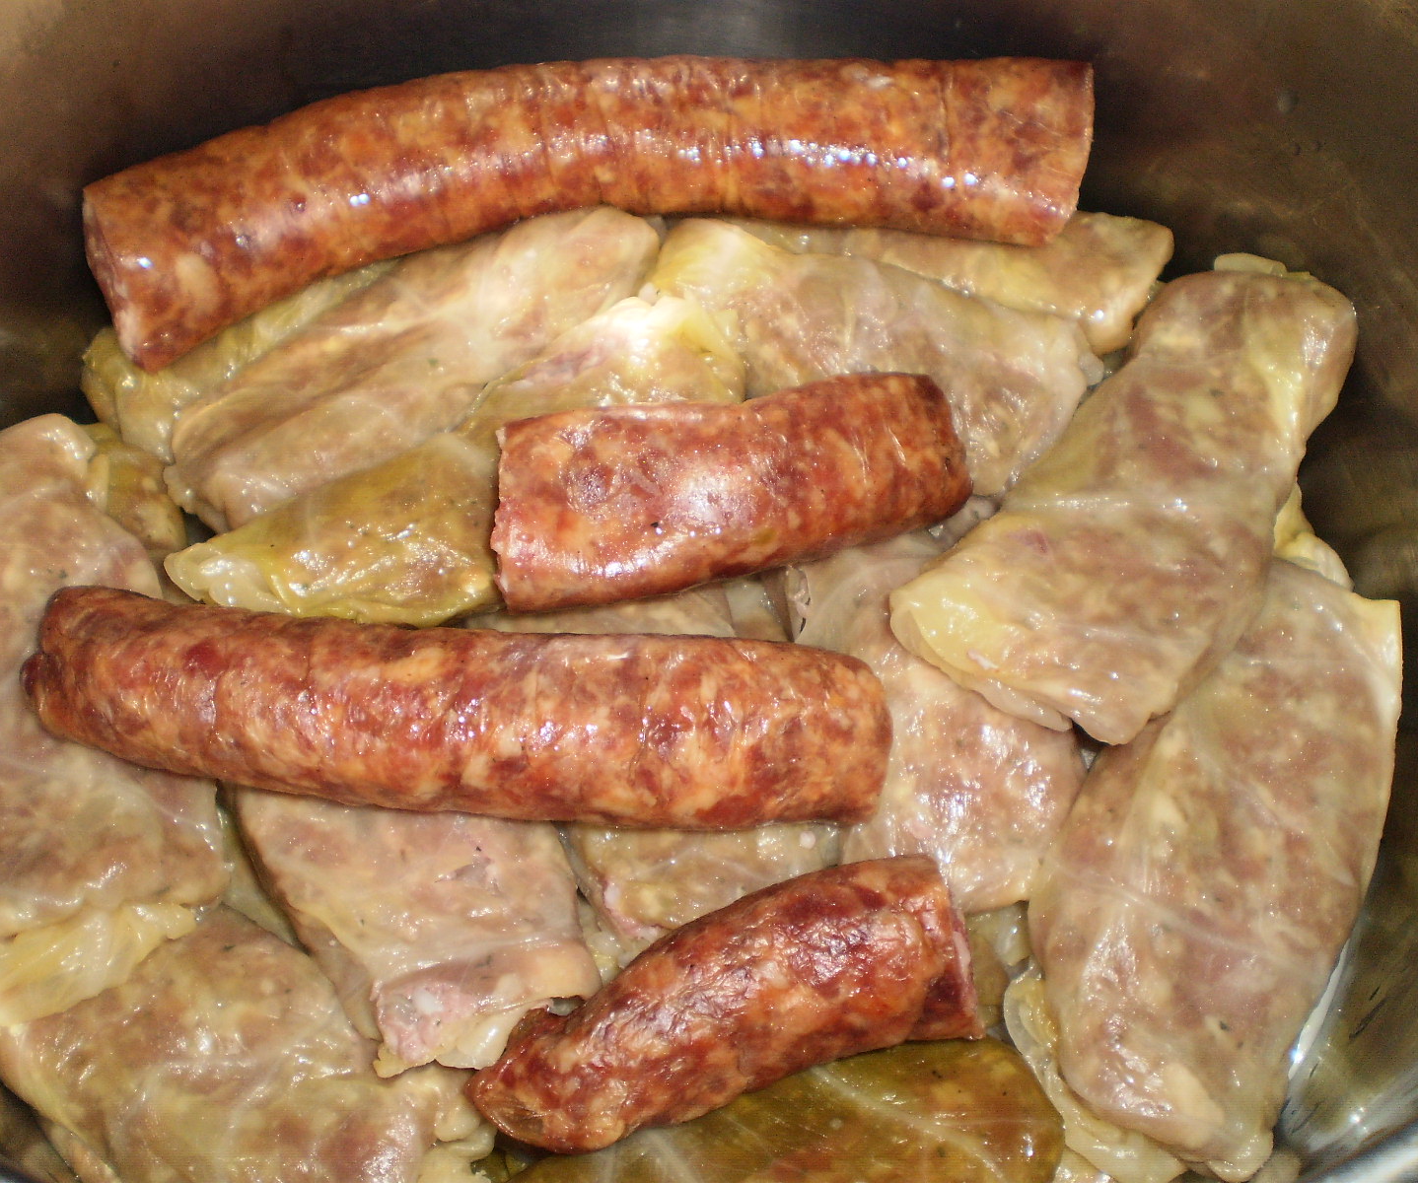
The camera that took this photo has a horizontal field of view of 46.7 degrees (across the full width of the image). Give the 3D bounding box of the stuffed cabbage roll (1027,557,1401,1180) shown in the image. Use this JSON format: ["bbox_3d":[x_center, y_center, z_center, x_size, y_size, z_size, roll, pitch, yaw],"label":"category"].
[{"bbox_3d":[0.091,0.045,0.288,0.052,0.040,0.104,17,66,8],"label":"stuffed cabbage roll"}]

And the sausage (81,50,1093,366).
[{"bbox_3d":[-0.021,-0.078,0.312,0.185,0.035,0.049,-8,65,-4],"label":"sausage"}]

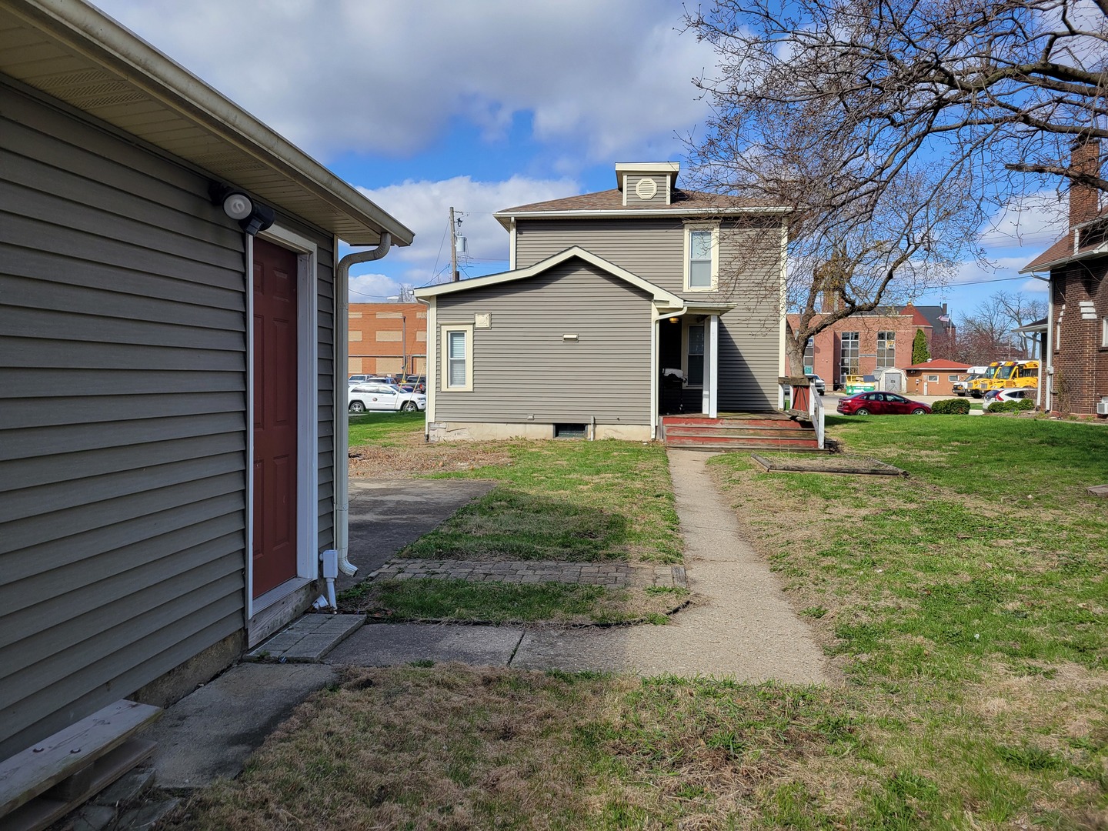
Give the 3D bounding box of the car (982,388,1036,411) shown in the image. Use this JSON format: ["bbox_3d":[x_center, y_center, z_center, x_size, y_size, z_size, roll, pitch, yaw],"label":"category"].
[{"bbox_3d":[23.792,-0.463,40.930,4.530,1.650,1.820,1,3,7],"label":"car"}]

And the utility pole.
[{"bbox_3d":[-4.897,-5.292,42.472,0.300,10.680,0.300,-3,2,7],"label":"utility pole"}]

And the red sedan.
[{"bbox_3d":[16.588,-0.469,41.652,4.530,1.470,1.820,1,3,7],"label":"red sedan"}]

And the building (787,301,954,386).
[{"bbox_3d":[38.297,-8.395,102.459,20.000,10.600,16.000,1,3,7],"label":"building"}]

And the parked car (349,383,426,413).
[{"bbox_3d":[-8.966,-0.974,45.298,4.820,1.760,1.940,1,3,7],"label":"parked car"}]

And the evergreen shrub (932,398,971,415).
[{"bbox_3d":[16.435,-0.359,34.500,1.500,0.750,1.100,1,3,7],"label":"evergreen shrub"}]

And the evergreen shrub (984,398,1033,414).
[{"bbox_3d":[17.524,-0.366,32.000,1.750,0.650,0.850,1,3,7],"label":"evergreen shrub"}]

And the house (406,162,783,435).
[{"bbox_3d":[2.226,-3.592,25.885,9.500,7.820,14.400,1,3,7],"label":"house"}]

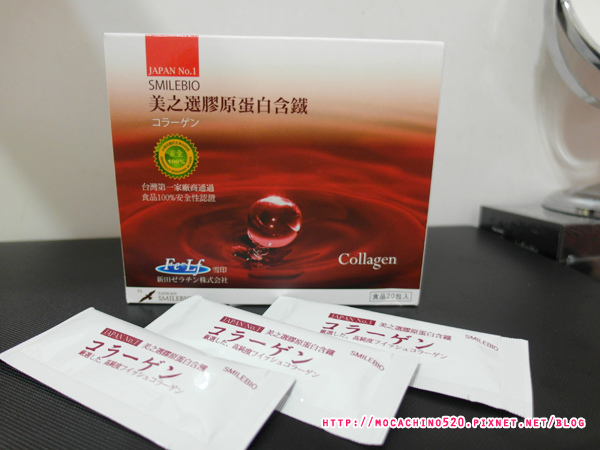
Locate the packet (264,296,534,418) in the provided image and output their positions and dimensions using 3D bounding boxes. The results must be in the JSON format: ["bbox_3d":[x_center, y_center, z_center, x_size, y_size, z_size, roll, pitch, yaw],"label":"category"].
[{"bbox_3d":[0.033,0.050,0.177,0.114,0.008,0.045,6,21,24],"label":"packet"}]

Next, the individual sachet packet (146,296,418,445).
[{"bbox_3d":[-0.014,0.051,0.168,0.114,0.008,0.045,9,23,29],"label":"individual sachet packet"}]

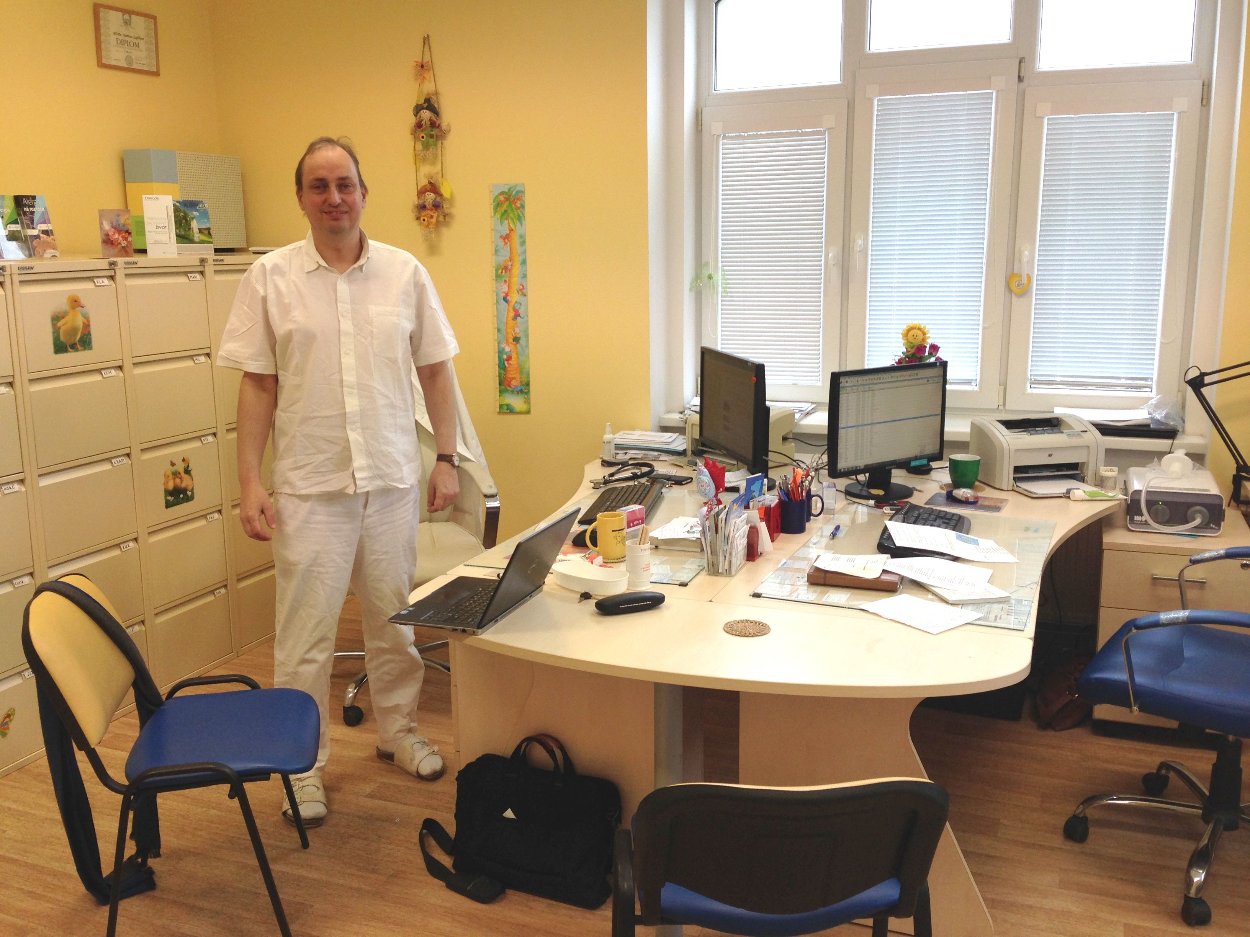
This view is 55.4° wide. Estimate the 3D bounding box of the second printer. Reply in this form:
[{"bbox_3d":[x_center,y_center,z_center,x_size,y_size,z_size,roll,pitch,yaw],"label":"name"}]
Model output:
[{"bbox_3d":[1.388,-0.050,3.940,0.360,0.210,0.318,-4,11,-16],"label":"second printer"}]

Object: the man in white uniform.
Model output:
[{"bbox_3d":[-0.783,0.025,3.331,0.650,1.820,0.420,-3,11,-14],"label":"man in white uniform"}]

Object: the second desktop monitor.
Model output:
[{"bbox_3d":[0.824,-0.122,3.812,0.507,0.412,0.210,-8,13,-33],"label":"second desktop monitor"}]

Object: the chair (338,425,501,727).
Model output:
[{"bbox_3d":[-0.800,0.195,4.147,0.660,1.180,0.680,-3,11,-14],"label":"chair"}]

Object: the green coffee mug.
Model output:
[{"bbox_3d":[1.129,0.006,3.943,0.105,0.105,0.110,-1,11,0],"label":"green coffee mug"}]

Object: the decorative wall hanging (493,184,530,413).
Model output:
[{"bbox_3d":[-0.466,-0.683,4.854,0.148,0.925,0.010,3,12,20],"label":"decorative wall hanging"}]

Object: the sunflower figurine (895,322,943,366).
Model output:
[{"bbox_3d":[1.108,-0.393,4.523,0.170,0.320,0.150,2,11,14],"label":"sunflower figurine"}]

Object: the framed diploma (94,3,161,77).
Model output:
[{"bbox_3d":[-1.954,-1.691,4.711,0.020,0.233,0.335,3,12,20],"label":"framed diploma"}]

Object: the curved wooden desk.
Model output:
[{"bbox_3d":[0.448,0.546,3.413,1.840,0.741,2.260,3,12,20],"label":"curved wooden desk"}]

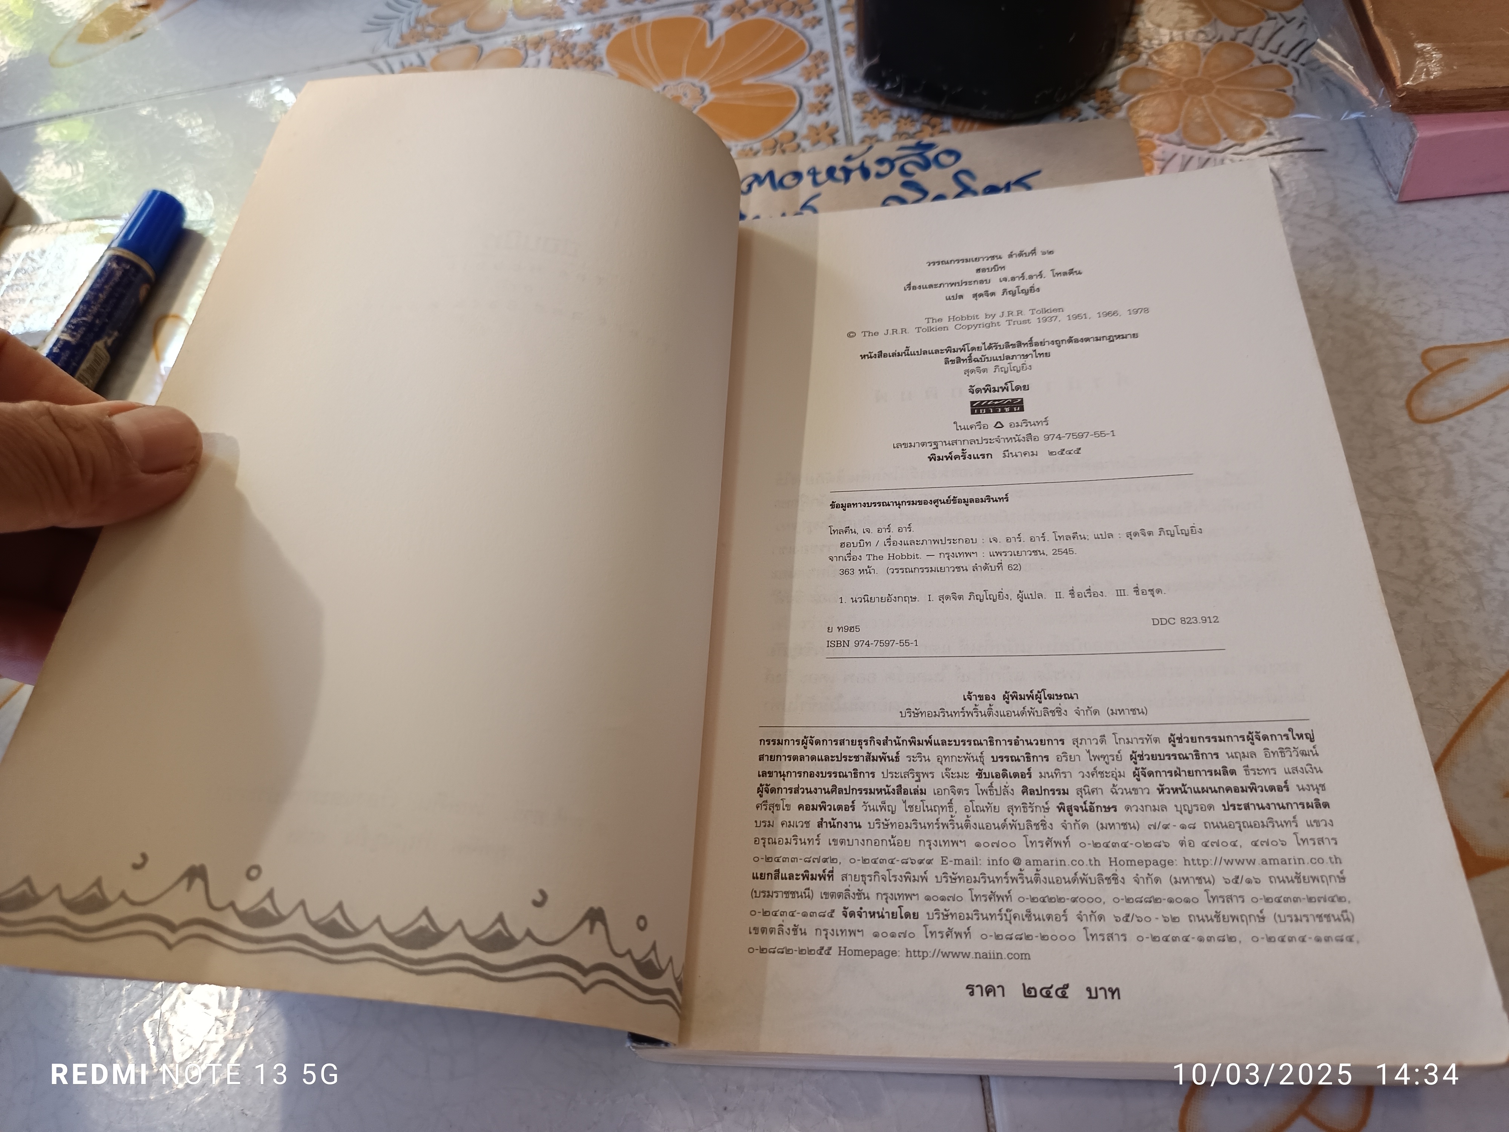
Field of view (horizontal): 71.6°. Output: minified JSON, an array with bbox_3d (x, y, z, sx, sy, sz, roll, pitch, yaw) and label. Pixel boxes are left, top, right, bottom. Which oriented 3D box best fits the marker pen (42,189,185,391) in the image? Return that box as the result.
[{"bbox_3d":[-0.214,-0.065,0.329,0.017,0.017,0.139,4,62,12],"label":"marker pen"}]

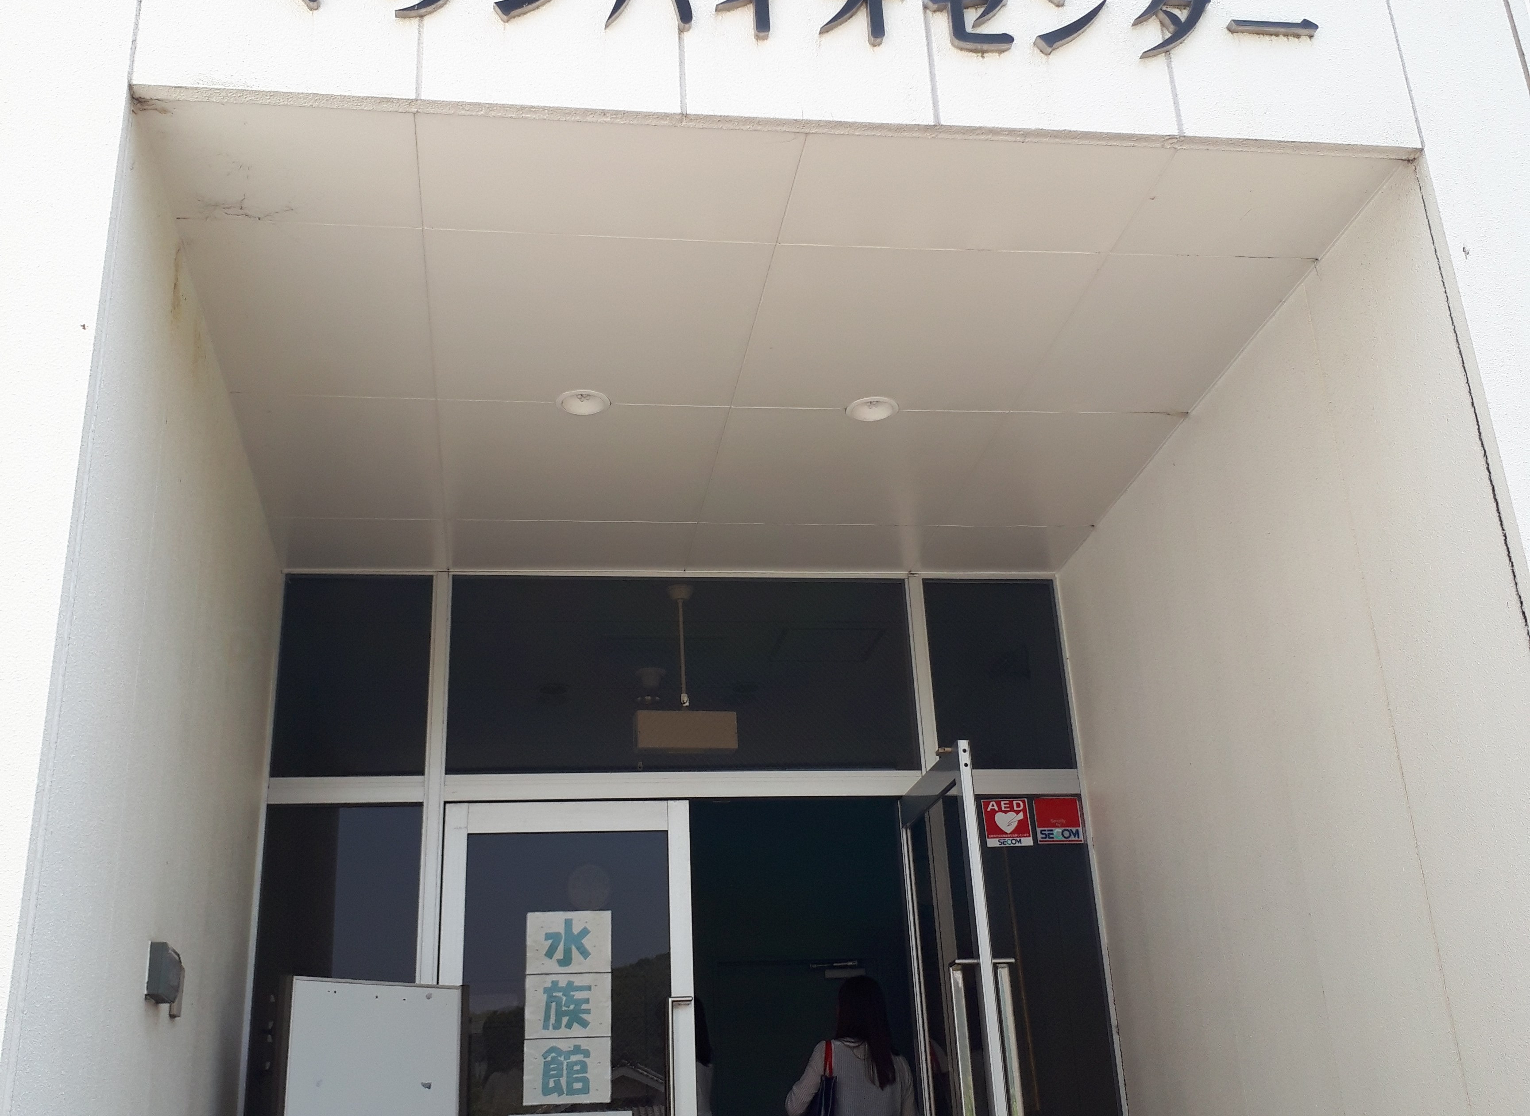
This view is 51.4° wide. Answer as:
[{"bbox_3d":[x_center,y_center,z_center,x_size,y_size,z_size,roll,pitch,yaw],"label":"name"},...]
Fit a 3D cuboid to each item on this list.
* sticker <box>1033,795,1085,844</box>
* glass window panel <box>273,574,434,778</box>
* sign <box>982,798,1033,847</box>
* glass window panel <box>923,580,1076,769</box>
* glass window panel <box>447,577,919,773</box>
[{"bbox_3d":[1.115,0.992,6.017,0.172,0.178,0.010,0,-22,-8],"label":"sticker"},{"bbox_3d":[-1.521,0.430,5.897,0.550,0.780,0.040,0,-22,-8],"label":"glass window panel"},{"bbox_3d":[0.917,0.996,5.988,0.173,0.180,0.010,0,-22,-8],"label":"sign"},{"bbox_3d":[0.915,0.447,6.226,0.545,0.780,0.040,0,-22,-8],"label":"glass window panel"},{"bbox_3d":[-0.301,0.437,6.062,1.775,0.775,0.040,0,-22,-8],"label":"glass window panel"}]

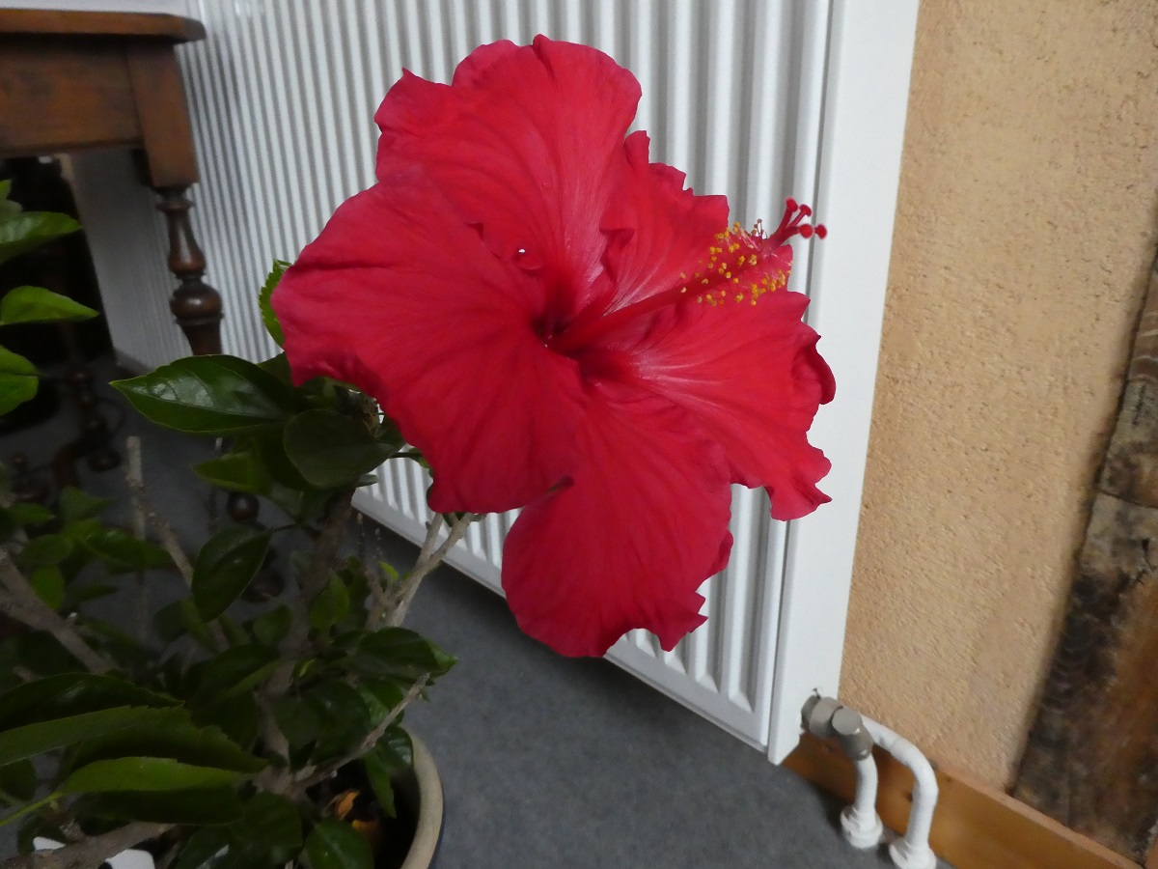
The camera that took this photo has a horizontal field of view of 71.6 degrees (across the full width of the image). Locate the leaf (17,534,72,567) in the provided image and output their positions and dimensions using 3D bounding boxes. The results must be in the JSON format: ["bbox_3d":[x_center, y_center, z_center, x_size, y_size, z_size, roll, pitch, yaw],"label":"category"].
[{"bbox_3d":[-0.306,0.066,0.460,0.030,0.008,0.021,-13,46,-12],"label":"leaf"}]

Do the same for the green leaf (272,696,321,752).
[{"bbox_3d":[-0.135,0.139,0.385,0.025,0.008,0.030,-10,62,-12],"label":"green leaf"}]

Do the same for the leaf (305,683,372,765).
[{"bbox_3d":[-0.123,0.148,0.410,0.034,0.036,0.020,-9,22,-19],"label":"leaf"}]

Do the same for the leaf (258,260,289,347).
[{"bbox_3d":[-0.134,-0.057,0.360,0.027,0.046,0.016,-9,22,-19],"label":"leaf"}]

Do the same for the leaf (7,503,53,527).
[{"bbox_3d":[-0.315,0.046,0.460,0.027,0.006,0.018,6,41,12],"label":"leaf"}]

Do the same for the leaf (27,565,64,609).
[{"bbox_3d":[-0.319,0.091,0.480,0.021,0.025,0.012,-16,25,-35],"label":"leaf"}]

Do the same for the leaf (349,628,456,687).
[{"bbox_3d":[-0.086,0.108,0.390,0.050,0.019,0.023,-7,21,-14],"label":"leaf"}]

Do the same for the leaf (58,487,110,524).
[{"bbox_3d":[-0.289,0.042,0.470,0.029,0.009,0.022,-3,53,12],"label":"leaf"}]

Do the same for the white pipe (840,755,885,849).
[{"bbox_3d":[0.230,0.297,0.652,0.035,0.082,0.034,-19,27,-40],"label":"white pipe"}]

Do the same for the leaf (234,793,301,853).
[{"bbox_3d":[-0.141,0.176,0.365,0.027,0.009,0.031,-25,56,-24],"label":"leaf"}]

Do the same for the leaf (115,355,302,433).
[{"bbox_3d":[-0.130,-0.014,0.280,0.064,0.010,0.036,11,27,-6],"label":"leaf"}]

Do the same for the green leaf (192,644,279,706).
[{"bbox_3d":[-0.179,0.125,0.420,0.042,0.023,0.020,-12,23,-26],"label":"green leaf"}]

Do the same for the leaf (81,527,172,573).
[{"bbox_3d":[-0.271,0.070,0.480,0.050,0.020,0.020,-14,24,-30],"label":"leaf"}]

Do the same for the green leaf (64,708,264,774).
[{"bbox_3d":[-0.161,0.119,0.310,0.074,0.014,0.030,3,36,-12],"label":"green leaf"}]

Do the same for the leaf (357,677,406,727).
[{"bbox_3d":[-0.101,0.136,0.410,0.027,0.026,0.018,-7,21,-16],"label":"leaf"}]

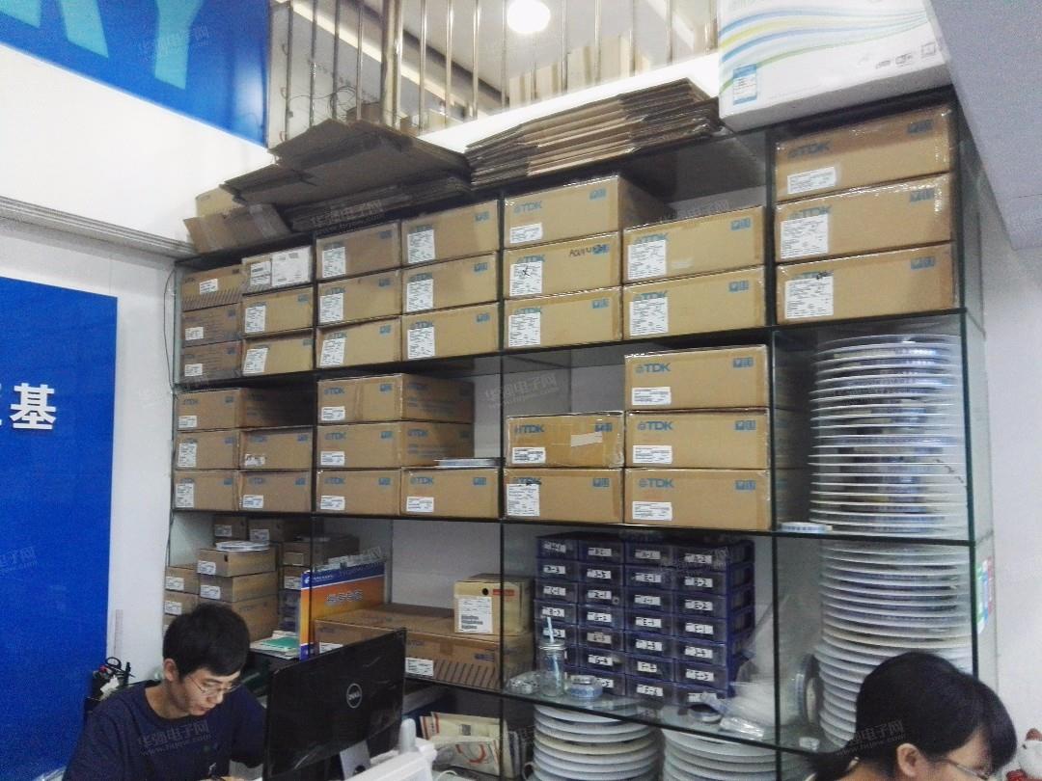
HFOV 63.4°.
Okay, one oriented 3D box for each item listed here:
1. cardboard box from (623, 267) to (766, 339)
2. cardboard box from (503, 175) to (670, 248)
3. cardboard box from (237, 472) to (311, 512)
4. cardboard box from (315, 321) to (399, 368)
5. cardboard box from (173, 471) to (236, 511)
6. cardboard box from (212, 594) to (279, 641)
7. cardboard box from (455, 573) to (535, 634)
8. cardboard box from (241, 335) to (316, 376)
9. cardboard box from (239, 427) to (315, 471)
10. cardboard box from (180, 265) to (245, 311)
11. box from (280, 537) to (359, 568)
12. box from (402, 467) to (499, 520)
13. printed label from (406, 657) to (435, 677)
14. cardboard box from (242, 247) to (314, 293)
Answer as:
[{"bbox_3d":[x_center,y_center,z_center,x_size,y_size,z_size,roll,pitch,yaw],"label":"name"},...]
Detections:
[{"bbox_3d":[0.505,-0.190,2.147,0.353,0.137,0.353,-4,-6,34],"label":"cardboard box"},{"bbox_3d":[0.201,-0.458,2.373,0.355,0.136,0.353,-3,-5,34],"label":"cardboard box"},{"bbox_3d":[-0.717,0.348,2.947,0.353,0.137,0.353,-4,-6,34],"label":"cardboard box"},{"bbox_3d":[-0.406,-0.132,2.763,0.355,0.136,0.353,-3,-5,34],"label":"cardboard box"},{"bbox_3d":[-1.017,0.366,3.132,0.353,0.137,0.353,-4,-6,34],"label":"cardboard box"},{"bbox_3d":[-1.003,0.802,3.006,0.187,0.136,0.198,-4,-6,34],"label":"cardboard box"},{"bbox_3d":[-0.059,0.628,2.489,0.202,0.143,0.206,-2,-4,19],"label":"cardboard box"},{"bbox_3d":[-0.723,-0.110,2.977,0.355,0.128,0.353,-3,-5,34],"label":"cardboard box"},{"bbox_3d":[-0.713,0.205,2.948,0.355,0.136,0.353,-3,-5,34],"label":"cardboard box"},{"bbox_3d":[-1.015,-0.358,3.200,0.346,0.137,0.353,-4,-6,34],"label":"cardboard box"},{"bbox_3d":[-0.692,0.562,2.932,0.185,0.084,0.188,-2,-5,27],"label":"box"},{"bbox_3d":[-0.106,0.301,2.528,0.353,0.137,0.353,-4,-6,34],"label":"box"},{"bbox_3d":[-0.288,0.787,2.398,0.105,0.042,0.002,-4,-6,34],"label":"printed label"},{"bbox_3d":[-0.731,-0.392,3.002,0.355,0.133,0.353,-3,-5,34],"label":"cardboard box"}]

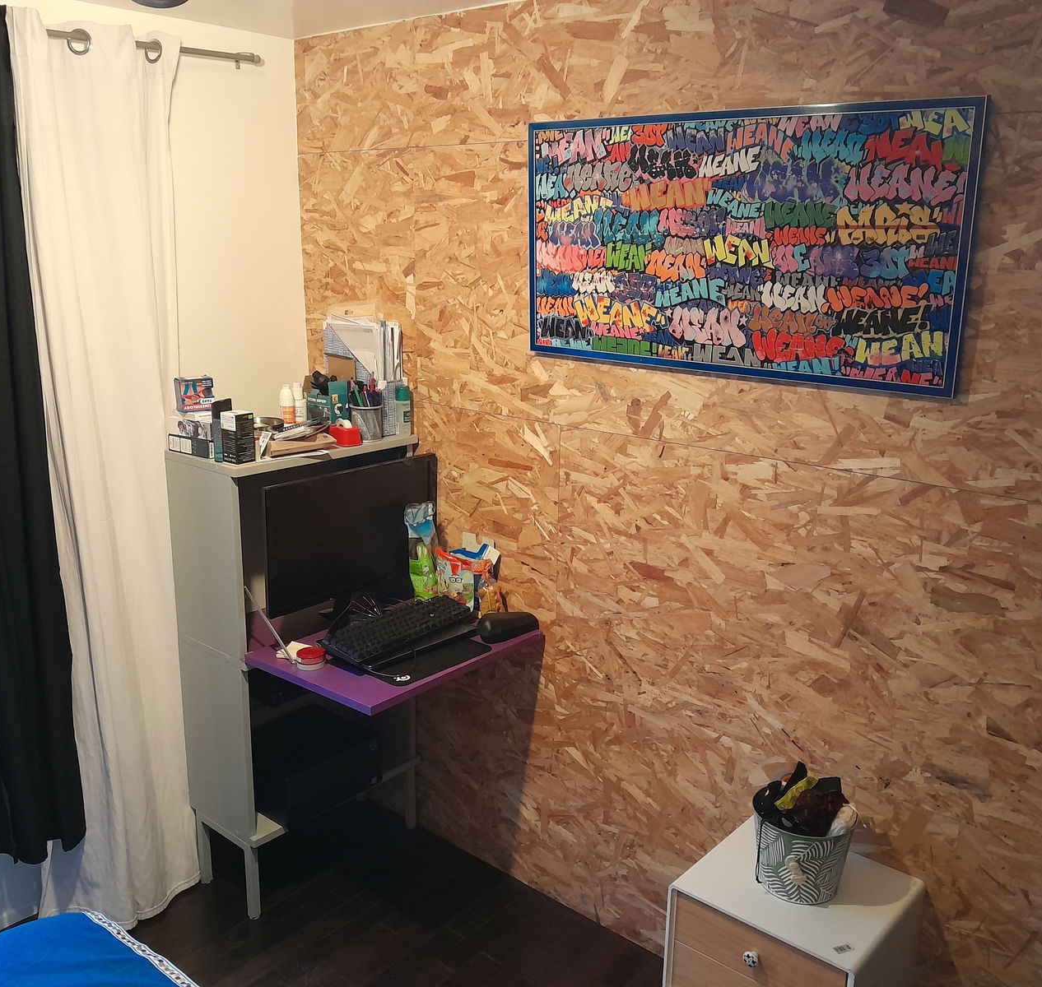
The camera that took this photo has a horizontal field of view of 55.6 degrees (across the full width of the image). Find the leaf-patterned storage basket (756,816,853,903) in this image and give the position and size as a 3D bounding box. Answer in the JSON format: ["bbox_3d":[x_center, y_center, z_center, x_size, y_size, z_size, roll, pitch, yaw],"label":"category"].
[{"bbox_3d":[0.577,0.722,2.033,0.207,0.170,0.207,12,18,37],"label":"leaf-patterned storage basket"}]

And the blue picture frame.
[{"bbox_3d":[0.423,-0.525,2.093,1.010,0.532,0.025,12,18,37],"label":"blue picture frame"}]

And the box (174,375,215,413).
[{"bbox_3d":[-0.839,-0.256,2.545,0.088,0.090,0.050,-9,17,-34],"label":"box"}]

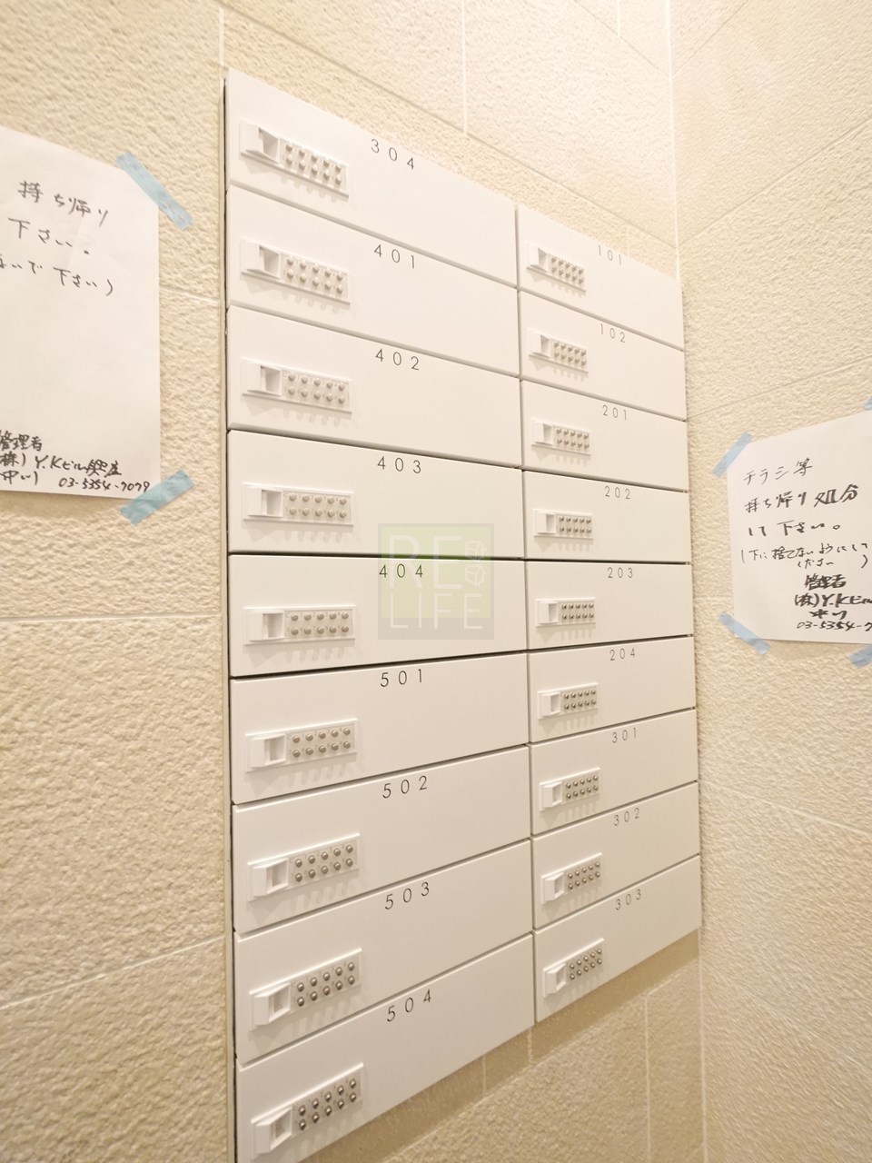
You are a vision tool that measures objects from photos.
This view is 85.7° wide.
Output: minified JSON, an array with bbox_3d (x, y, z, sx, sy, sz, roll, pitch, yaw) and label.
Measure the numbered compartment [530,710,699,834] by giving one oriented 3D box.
[{"bbox_3d":[0.278,0.273,0.710,0.353,0.115,0.040,0,-2,-29],"label":"numbered compartment"}]

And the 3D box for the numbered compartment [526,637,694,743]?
[{"bbox_3d":[0.276,0.152,0.714,0.353,0.115,0.040,0,-2,-29],"label":"numbered compartment"}]

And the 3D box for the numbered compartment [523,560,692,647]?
[{"bbox_3d":[0.273,0.032,0.717,0.353,0.115,0.040,0,-2,-29],"label":"numbered compartment"}]

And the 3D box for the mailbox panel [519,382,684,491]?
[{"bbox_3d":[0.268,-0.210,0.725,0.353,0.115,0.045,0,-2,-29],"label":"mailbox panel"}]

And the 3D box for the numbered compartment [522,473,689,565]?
[{"bbox_3d":[0.270,-0.089,0.722,0.353,0.115,0.045,0,-2,-29],"label":"numbered compartment"}]

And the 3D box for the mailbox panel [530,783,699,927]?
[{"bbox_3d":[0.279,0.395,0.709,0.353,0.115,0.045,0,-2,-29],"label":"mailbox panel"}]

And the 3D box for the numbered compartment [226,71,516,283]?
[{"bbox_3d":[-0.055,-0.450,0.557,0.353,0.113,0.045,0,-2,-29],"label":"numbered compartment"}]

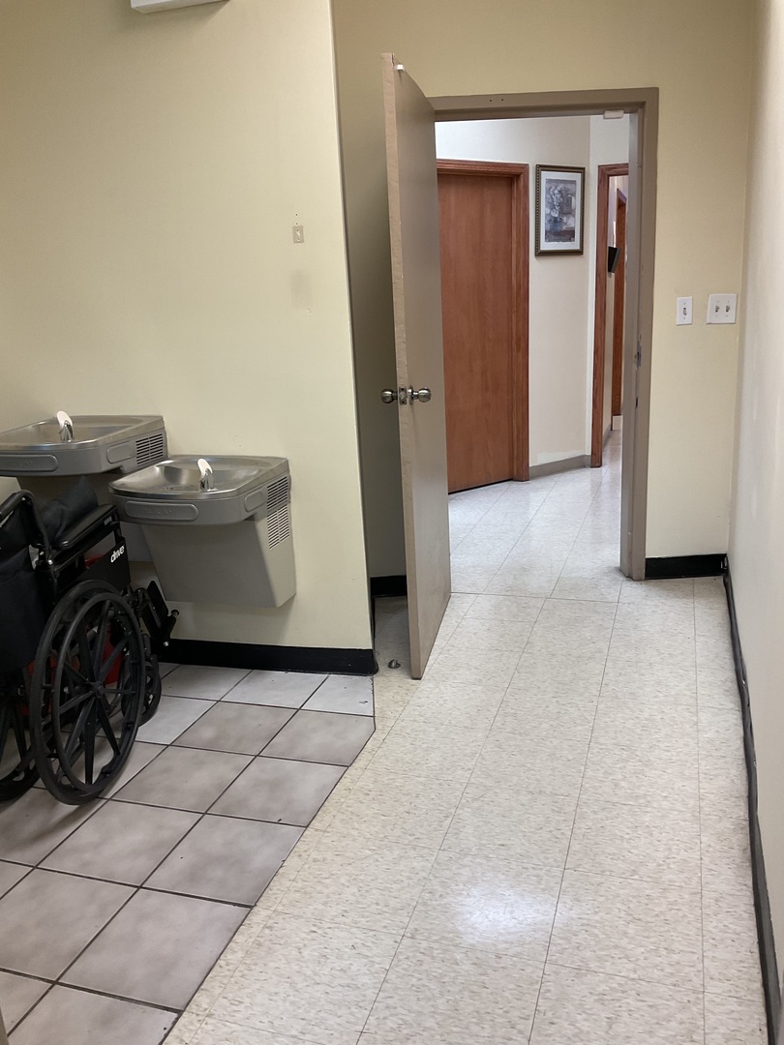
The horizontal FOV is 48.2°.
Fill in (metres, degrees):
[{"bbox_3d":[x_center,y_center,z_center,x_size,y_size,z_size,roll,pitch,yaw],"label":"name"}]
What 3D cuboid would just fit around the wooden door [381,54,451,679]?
[{"bbox_3d":[0.116,-0.528,3.251,0.042,2.013,0.855,0,15,11],"label":"wooden door"}]

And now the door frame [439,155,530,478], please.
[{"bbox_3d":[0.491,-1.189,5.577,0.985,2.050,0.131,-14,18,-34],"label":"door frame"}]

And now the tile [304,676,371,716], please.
[{"bbox_3d":[-0.137,0.593,3.020,0.263,0.014,0.283,2,16,18],"label":"tile"}]

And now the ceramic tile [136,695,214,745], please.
[{"bbox_3d":[-0.798,0.660,2.949,0.304,0.010,0.304,2,16,18],"label":"ceramic tile"}]

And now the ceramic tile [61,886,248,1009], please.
[{"bbox_3d":[-0.508,0.925,1.913,0.296,0.010,0.304,2,16,18],"label":"ceramic tile"}]

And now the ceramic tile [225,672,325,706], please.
[{"bbox_3d":[-0.410,0.586,3.098,0.294,0.014,0.269,2,16,18],"label":"ceramic tile"}]

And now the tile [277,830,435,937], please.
[{"bbox_3d":[-0.073,0.855,2.083,0.307,0.010,0.307,2,16,18],"label":"tile"}]

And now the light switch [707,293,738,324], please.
[{"bbox_3d":[1.394,-0.898,3.685,0.118,0.119,0.018,-4,15,-1],"label":"light switch"}]

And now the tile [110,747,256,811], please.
[{"bbox_3d":[-0.601,0.751,2.564,0.308,0.010,0.308,2,16,18],"label":"tile"}]

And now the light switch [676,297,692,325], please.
[{"bbox_3d":[1.223,-0.883,3.657,0.070,0.115,0.015,-3,15,-1],"label":"light switch"}]

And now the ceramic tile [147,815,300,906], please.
[{"bbox_3d":[-0.411,0.842,2.188,0.295,0.010,0.308,2,16,18],"label":"ceramic tile"}]

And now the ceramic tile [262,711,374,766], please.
[{"bbox_3d":[-0.219,0.680,2.757,0.296,0.010,0.304,2,16,18],"label":"ceramic tile"}]

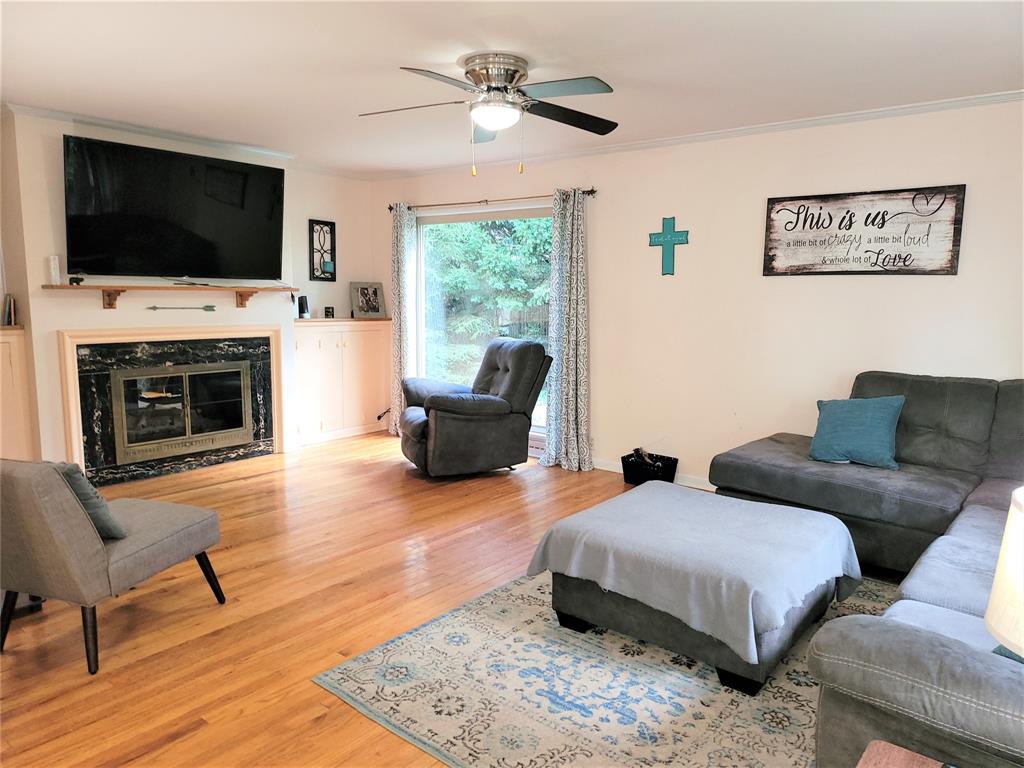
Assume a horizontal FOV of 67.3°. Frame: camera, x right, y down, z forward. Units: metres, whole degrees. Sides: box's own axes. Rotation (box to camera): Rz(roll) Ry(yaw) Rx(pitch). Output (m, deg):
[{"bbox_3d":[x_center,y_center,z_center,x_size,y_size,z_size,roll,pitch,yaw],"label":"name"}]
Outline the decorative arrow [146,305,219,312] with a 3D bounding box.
[{"bbox_3d":[-2.436,-0.558,5.683,0.020,0.050,0.542,6,9,39],"label":"decorative arrow"}]

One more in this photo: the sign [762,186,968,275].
[{"bbox_3d":[2.061,-0.897,4.604,1.108,0.494,0.035,6,9,39],"label":"sign"}]

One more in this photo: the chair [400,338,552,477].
[{"bbox_3d":[-0.324,0.133,6.230,1.020,0.970,0.890,-2,8,-23],"label":"chair"}]

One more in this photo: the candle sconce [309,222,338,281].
[{"bbox_3d":[-1.677,-1.190,6.900,0.100,0.533,0.287,6,9,39],"label":"candle sconce"}]

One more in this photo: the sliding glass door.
[{"bbox_3d":[-0.217,-0.569,6.583,1.783,1.934,0.120,6,9,39],"label":"sliding glass door"}]

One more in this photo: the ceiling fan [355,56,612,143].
[{"bbox_3d":[-0.087,-1.346,3.612,1.390,0.330,1.360,6,9,39],"label":"ceiling fan"}]

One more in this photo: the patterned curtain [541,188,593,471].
[{"bbox_3d":[0.424,-0.419,5.938,0.430,2.132,0.130,6,9,39],"label":"patterned curtain"}]

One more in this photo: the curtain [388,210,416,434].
[{"bbox_3d":[-1.007,-0.589,7.106,0.339,2.131,0.120,6,9,39],"label":"curtain"}]

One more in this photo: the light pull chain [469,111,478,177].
[{"bbox_3d":[-0.181,-1.126,3.606,0.020,0.300,0.020,6,9,39],"label":"light pull chain"}]

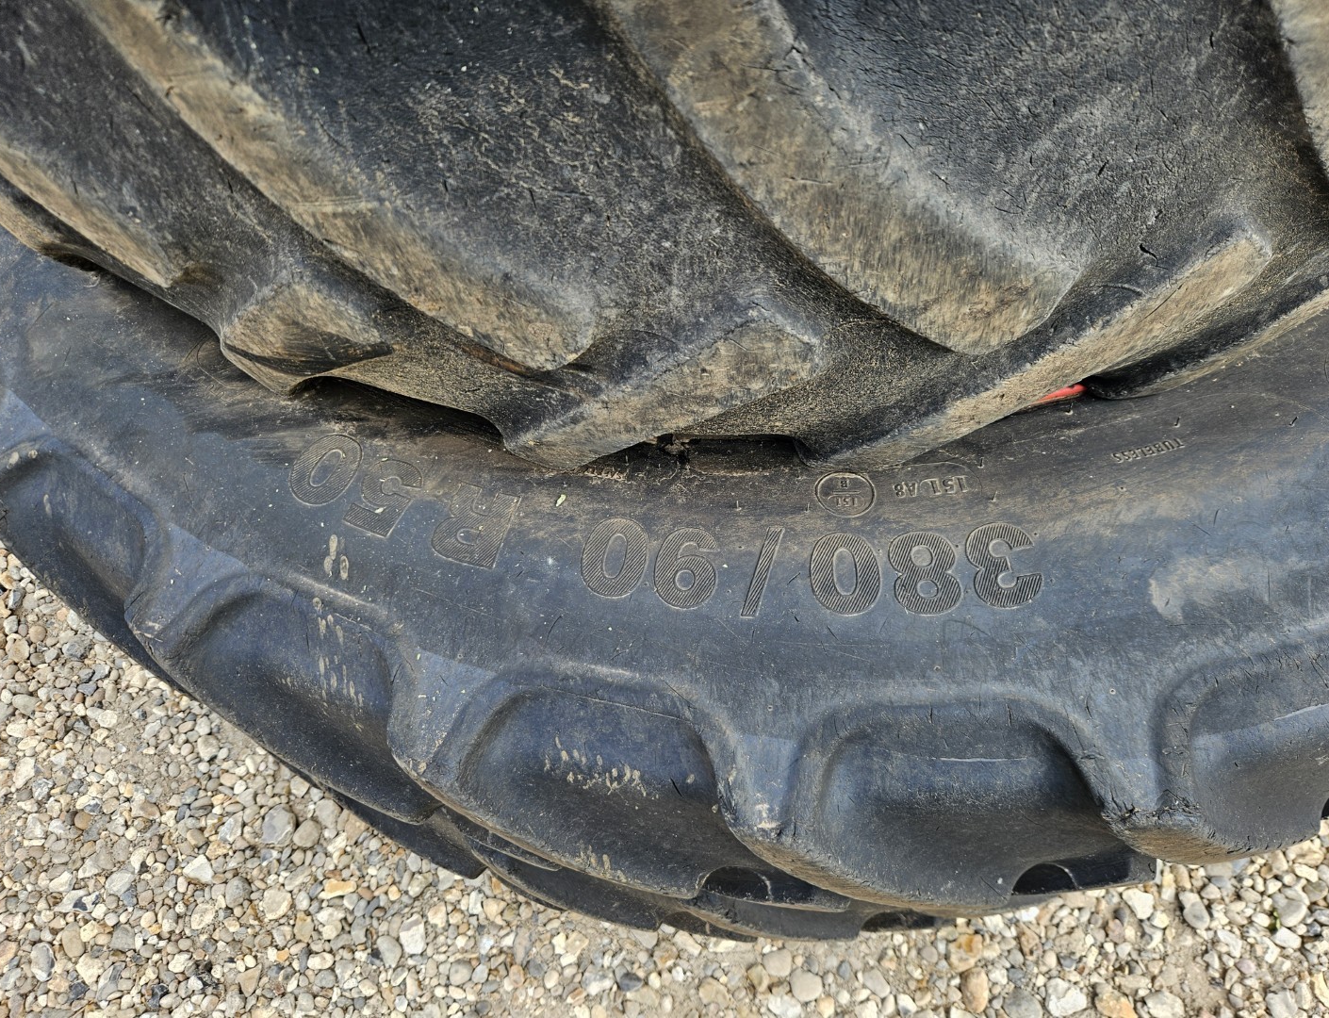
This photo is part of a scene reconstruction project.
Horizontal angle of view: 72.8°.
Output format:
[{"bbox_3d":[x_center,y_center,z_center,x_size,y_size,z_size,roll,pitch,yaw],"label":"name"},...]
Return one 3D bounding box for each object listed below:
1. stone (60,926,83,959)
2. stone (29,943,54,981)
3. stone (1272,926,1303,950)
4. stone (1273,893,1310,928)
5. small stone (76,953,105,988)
[{"bbox_3d":[-0.819,0.600,1.249,0.025,0.017,0.046,-35,67,-9],"label":"stone"},{"bbox_3d":[-0.849,0.618,1.231,0.026,0.018,0.049,-22,70,-1],"label":"stone"},{"bbox_3d":[0.749,0.517,1.084,0.026,0.012,0.018,26,76,14],"label":"stone"},{"bbox_3d":[0.761,0.486,1.093,0.032,0.024,0.034,5,71,8],"label":"stone"},{"bbox_3d":[-0.779,0.622,1.221,0.028,0.020,0.031,-30,70,-4],"label":"small stone"}]

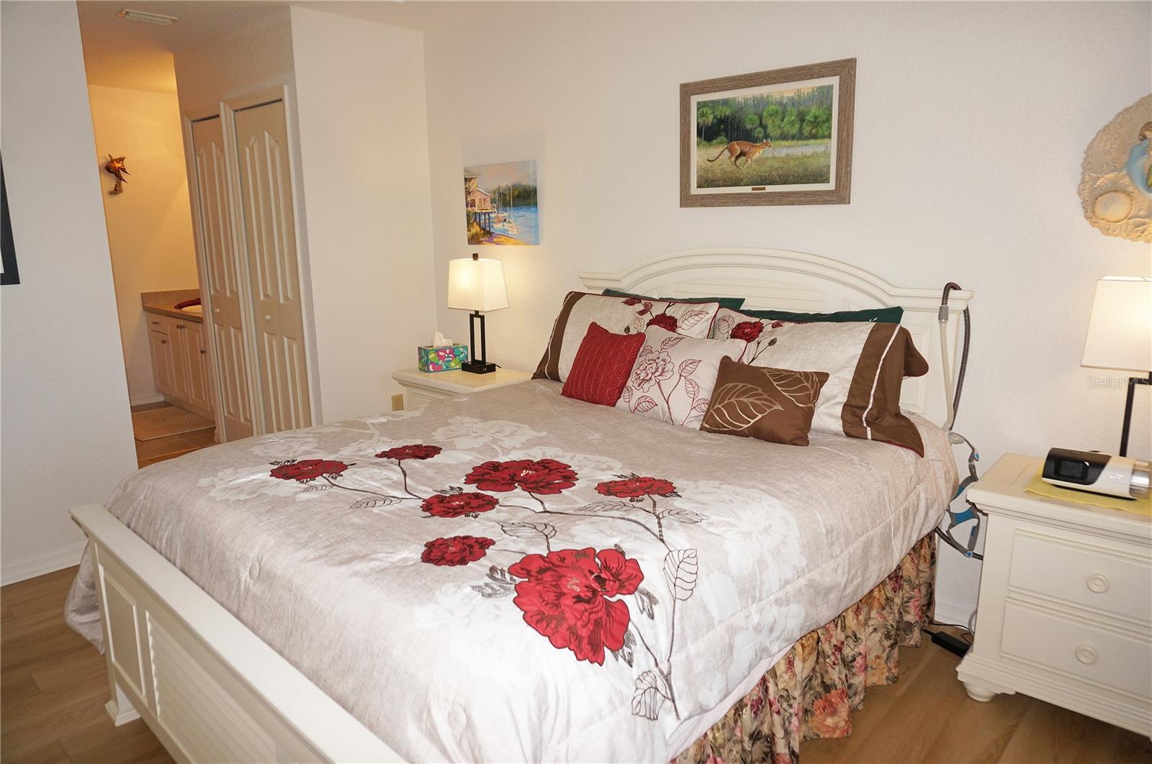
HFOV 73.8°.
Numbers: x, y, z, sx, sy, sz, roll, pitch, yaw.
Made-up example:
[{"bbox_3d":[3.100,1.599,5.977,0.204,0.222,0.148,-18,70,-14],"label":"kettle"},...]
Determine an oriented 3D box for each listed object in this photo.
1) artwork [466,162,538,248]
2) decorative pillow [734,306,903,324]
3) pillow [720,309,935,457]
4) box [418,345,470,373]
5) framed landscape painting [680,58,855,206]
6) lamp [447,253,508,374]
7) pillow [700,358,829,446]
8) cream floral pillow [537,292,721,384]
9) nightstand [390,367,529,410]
[{"bbox_3d":[-0.394,-0.920,3.988,0.520,0.407,0.038,11,17,43],"label":"artwork"},{"bbox_3d":[0.761,-0.071,2.727,0.680,0.420,0.150,11,-5,43],"label":"decorative pillow"},{"bbox_3d":[0.756,-0.023,2.570,0.790,0.410,0.170,11,-10,43],"label":"pillow"},{"bbox_3d":[-0.685,-0.122,3.973,0.220,0.113,0.122,-8,14,-31],"label":"box"},{"bbox_3d":[0.697,-0.915,2.901,0.740,0.486,0.030,11,17,43],"label":"framed landscape painting"},{"bbox_3d":[-0.494,-0.345,3.858,0.275,0.592,0.170,10,16,41],"label":"lamp"},{"bbox_3d":[0.602,0.059,2.449,0.380,0.260,0.120,9,-14,39],"label":"pillow"},{"bbox_3d":[0.183,-0.153,3.129,0.790,0.420,0.170,11,-10,43],"label":"cream floral pillow"},{"bbox_3d":[-0.537,0.276,3.919,0.645,0.648,0.455,11,17,43],"label":"nightstand"}]

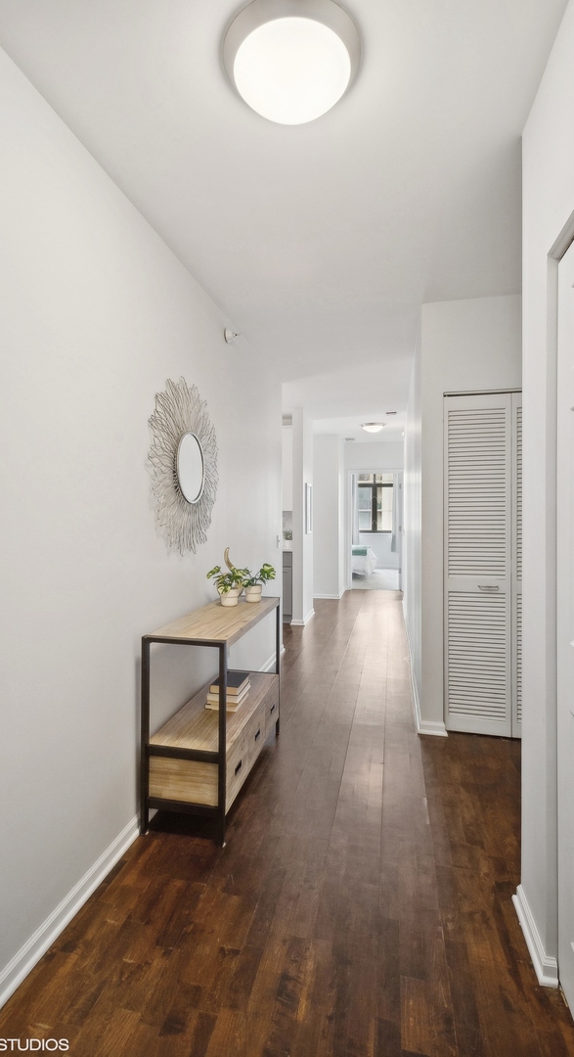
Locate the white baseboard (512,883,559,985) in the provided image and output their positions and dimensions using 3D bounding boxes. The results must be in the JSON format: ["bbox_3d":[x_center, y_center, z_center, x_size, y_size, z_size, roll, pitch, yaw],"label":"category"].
[{"bbox_3d":[0.756,1.224,1.527,0.053,0.081,0.308,0,2,12],"label":"white baseboard"}]

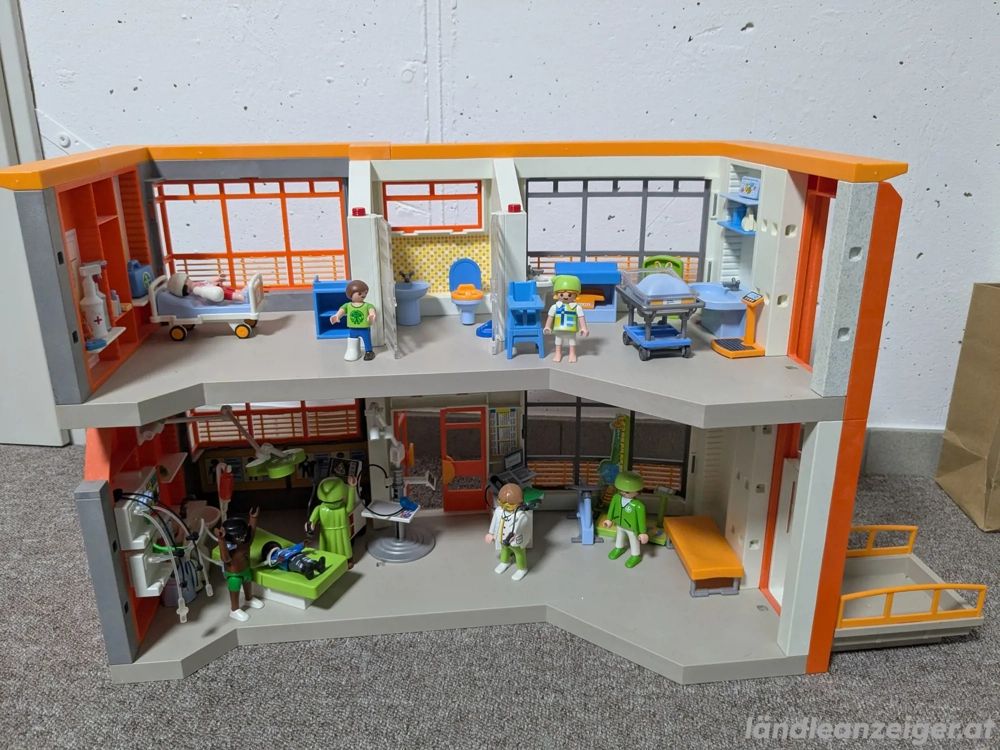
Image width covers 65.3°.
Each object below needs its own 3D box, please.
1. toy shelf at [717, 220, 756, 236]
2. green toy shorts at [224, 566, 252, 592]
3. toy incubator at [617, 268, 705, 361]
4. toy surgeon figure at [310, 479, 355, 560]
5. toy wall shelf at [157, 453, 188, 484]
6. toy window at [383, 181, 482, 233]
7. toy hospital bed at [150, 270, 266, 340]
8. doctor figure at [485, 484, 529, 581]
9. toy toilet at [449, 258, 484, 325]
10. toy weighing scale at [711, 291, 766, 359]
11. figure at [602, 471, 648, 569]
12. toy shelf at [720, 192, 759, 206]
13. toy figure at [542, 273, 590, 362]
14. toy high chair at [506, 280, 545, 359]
[{"bbox_3d":[0.178,-0.107,0.568,0.022,0.002,0.059,-2,19,-4],"label":"toy shelf"},{"bbox_3d":[-0.185,0.144,0.553,0.012,0.015,0.019,10,21,29],"label":"green toy shorts"},{"bbox_3d":[0.108,-0.042,0.535,0.041,0.054,0.060,-3,19,-9],"label":"toy incubator"},{"bbox_3d":[-0.128,0.114,0.609,0.042,0.075,0.024,-2,19,-3],"label":"toy surgeon figure"},{"bbox_3d":[-0.264,0.074,0.615,0.023,0.003,0.053,-3,19,-7],"label":"toy wall shelf"},{"bbox_3d":[-0.054,-0.138,0.632,0.079,0.042,0.005,-2,19,-6],"label":"toy window"},{"bbox_3d":[-0.209,-0.051,0.561,0.074,0.044,0.033,-2,19,-5],"label":"toy hospital bed"},{"bbox_3d":[0.009,0.112,0.572,0.038,0.074,0.026,15,24,38],"label":"doctor figure"},{"bbox_3d":[-0.025,-0.062,0.588,0.025,0.047,0.033,-2,19,-5],"label":"toy toilet"},{"bbox_3d":[0.166,-0.036,0.538,0.030,0.038,0.036,-4,19,-10],"label":"toy weighing scale"},{"bbox_3d":[0.096,0.107,0.586,0.040,0.074,0.024,18,26,42],"label":"figure"},{"bbox_3d":[0.178,-0.126,0.560,0.022,0.002,0.059,-2,19,-4],"label":"toy shelf"},{"bbox_3d":[0.043,-0.037,0.502,0.029,0.054,0.021,0,19,2],"label":"toy figure"},{"bbox_3d":[0.017,-0.038,0.532,0.025,0.050,0.028,-2,19,-4],"label":"toy high chair"}]

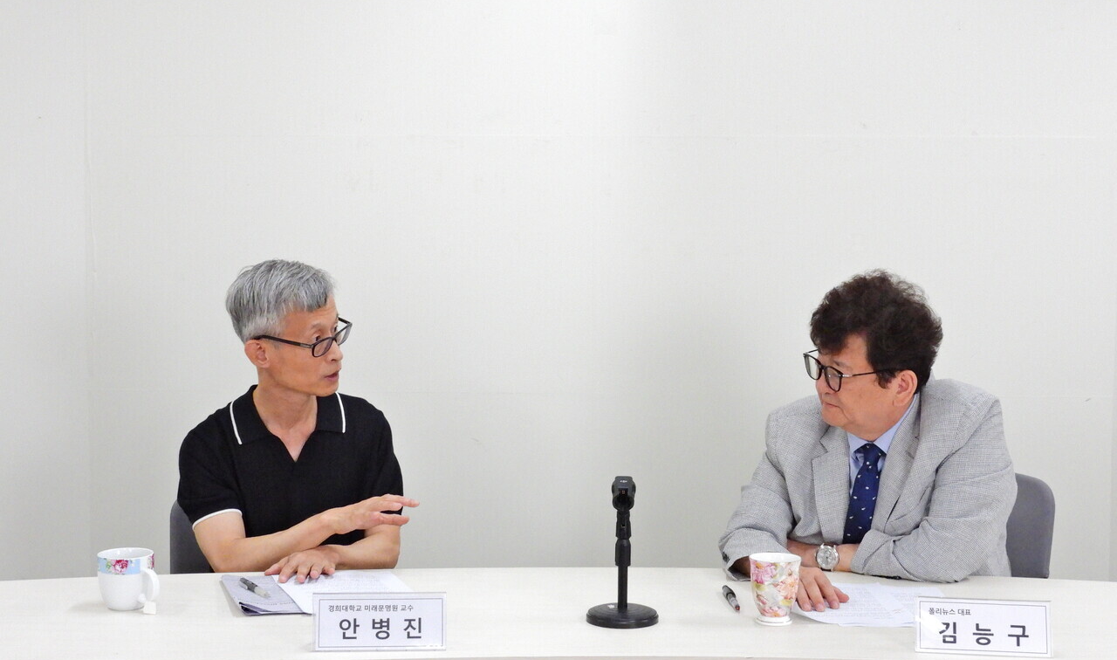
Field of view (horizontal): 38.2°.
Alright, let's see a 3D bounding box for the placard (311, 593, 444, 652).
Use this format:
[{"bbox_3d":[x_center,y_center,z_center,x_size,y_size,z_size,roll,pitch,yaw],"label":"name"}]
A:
[{"bbox_3d":[-0.266,0.435,2.423,0.195,0.082,0.055,0,3,-2],"label":"placard"}]

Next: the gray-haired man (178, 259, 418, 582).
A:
[{"bbox_3d":[-0.486,0.526,2.945,0.510,1.290,0.740,-1,3,-15],"label":"gray-haired man"}]

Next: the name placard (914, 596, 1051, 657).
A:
[{"bbox_3d":[0.632,0.437,2.403,0.197,0.080,0.055,1,3,8],"label":"name placard"}]

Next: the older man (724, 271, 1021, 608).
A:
[{"bbox_3d":[0.599,0.541,2.886,0.580,1.280,0.780,1,3,19],"label":"older man"}]

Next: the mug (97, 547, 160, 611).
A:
[{"bbox_3d":[-0.710,0.416,2.670,0.095,0.091,0.122,-3,5,-45],"label":"mug"}]

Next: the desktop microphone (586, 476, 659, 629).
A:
[{"bbox_3d":[0.103,0.349,2.590,0.117,0.236,0.117,0,3,0],"label":"desktop microphone"}]

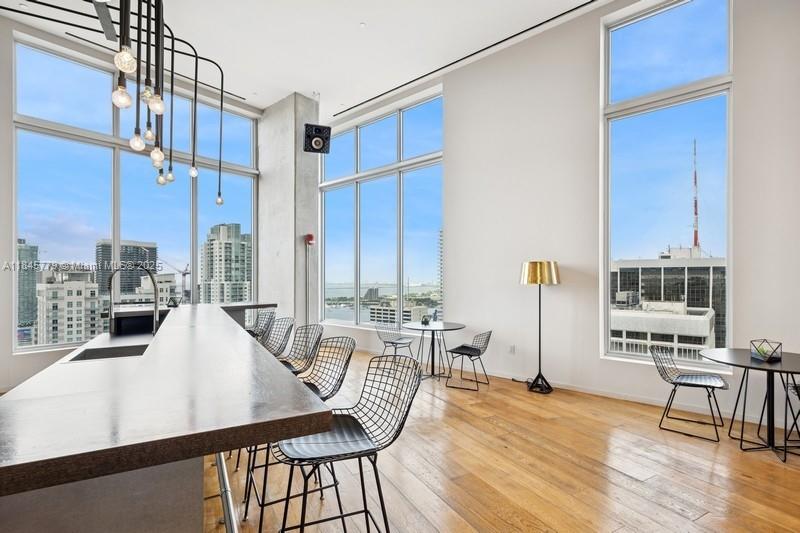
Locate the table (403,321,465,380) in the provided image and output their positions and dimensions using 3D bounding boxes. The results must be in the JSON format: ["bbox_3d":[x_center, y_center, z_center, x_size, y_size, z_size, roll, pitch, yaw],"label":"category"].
[{"bbox_3d":[0.489,1.246,5.201,0.910,0.720,0.910,0,-1,0],"label":"table"}]

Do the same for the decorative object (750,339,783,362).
[{"bbox_3d":[3.234,0.746,3.140,0.190,0.140,0.190,1,-2,-45],"label":"decorative object"}]

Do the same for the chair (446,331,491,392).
[{"bbox_3d":[0.945,1.212,4.767,0.570,0.760,0.540,-1,-1,33],"label":"chair"}]

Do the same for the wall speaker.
[{"bbox_3d":[-1.421,-2.232,6.200,0.420,0.460,0.360,0,17,-16],"label":"wall speaker"}]

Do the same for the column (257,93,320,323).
[{"bbox_3d":[-2.148,-0.712,6.926,1.150,4.750,0.500,-1,-1,40],"label":"column"}]

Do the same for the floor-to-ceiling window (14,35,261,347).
[{"bbox_3d":[-3.925,-0.882,5.898,0.160,4.070,3.269,-1,-2,43],"label":"floor-to-ceiling window"}]

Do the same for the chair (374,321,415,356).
[{"bbox_3d":[-0.085,1.240,5.601,0.540,0.760,0.570,1,-1,-38],"label":"chair"}]

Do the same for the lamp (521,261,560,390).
[{"bbox_3d":[1.800,0.758,4.537,0.490,1.650,0.490,0,-1,0],"label":"lamp"}]

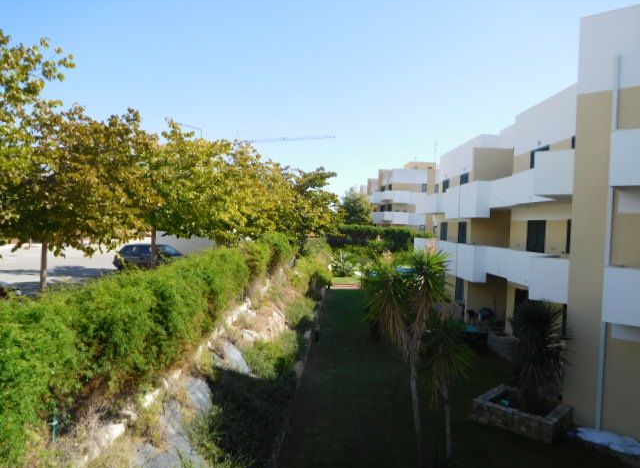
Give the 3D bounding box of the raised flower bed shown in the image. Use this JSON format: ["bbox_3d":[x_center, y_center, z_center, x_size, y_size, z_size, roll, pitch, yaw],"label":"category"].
[{"bbox_3d":[4.841,4.233,11.002,1.767,0.429,1.624,3,1,44],"label":"raised flower bed"}]

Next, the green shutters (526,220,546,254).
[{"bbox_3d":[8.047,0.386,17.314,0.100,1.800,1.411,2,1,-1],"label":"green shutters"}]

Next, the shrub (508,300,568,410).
[{"bbox_3d":[5.197,2.901,10.944,1.300,2.600,1.300,2,1,0],"label":"shrub"}]

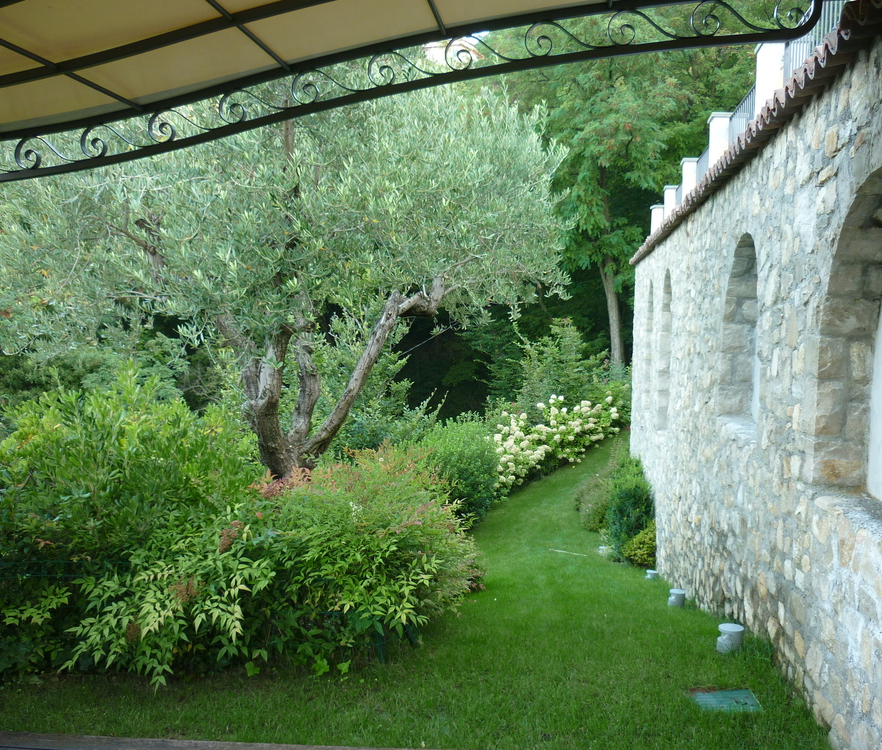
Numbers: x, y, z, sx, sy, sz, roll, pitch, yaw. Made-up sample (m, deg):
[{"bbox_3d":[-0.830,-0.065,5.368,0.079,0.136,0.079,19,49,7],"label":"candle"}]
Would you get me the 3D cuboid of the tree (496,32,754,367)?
[{"bbox_3d":[4.734,-4.970,25.000,6.300,10.000,5.600,0,3,0],"label":"tree"}]

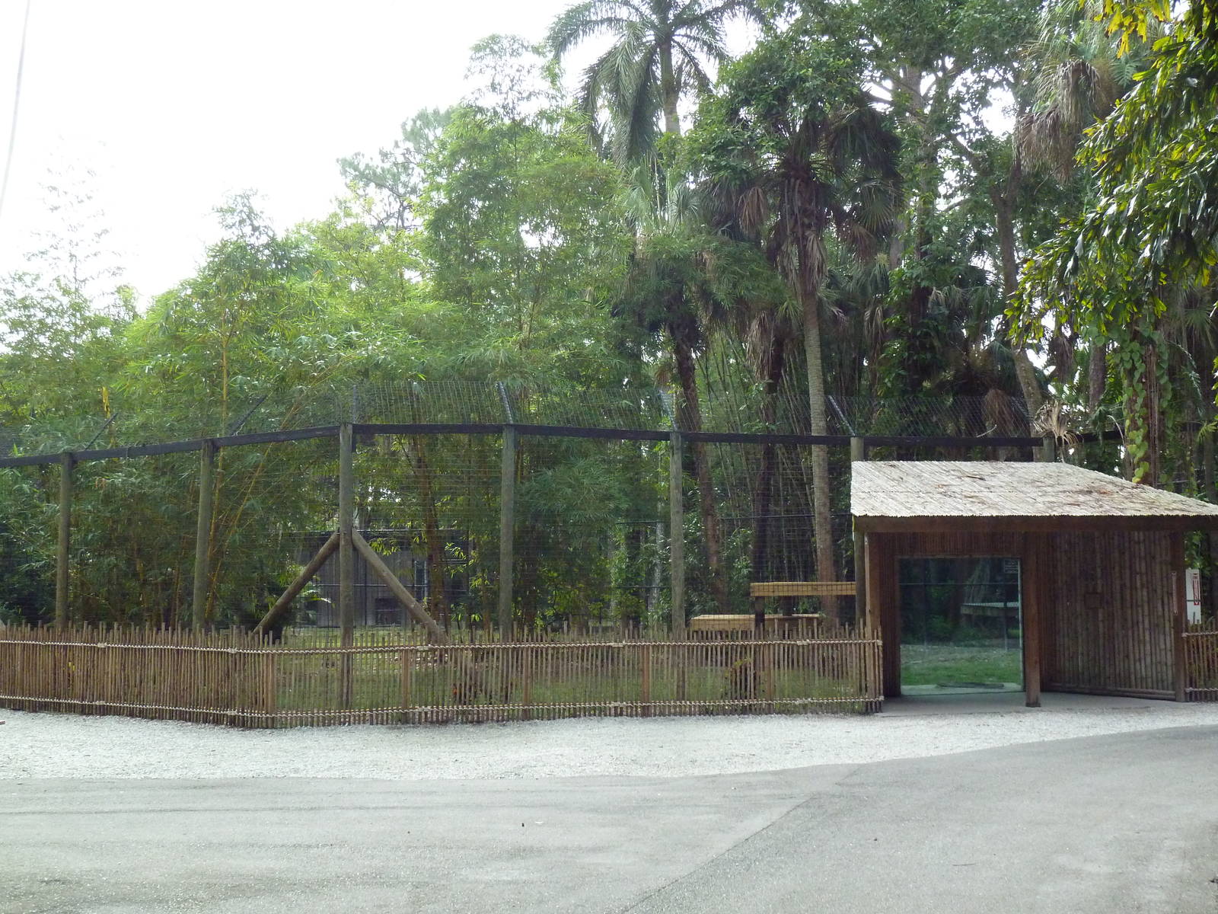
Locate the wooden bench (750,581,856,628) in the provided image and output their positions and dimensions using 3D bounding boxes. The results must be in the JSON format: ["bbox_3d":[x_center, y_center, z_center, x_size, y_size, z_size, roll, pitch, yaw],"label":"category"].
[{"bbox_3d":[2.972,2.644,23.243,1.800,1.477,1.200,0,-4,0],"label":"wooden bench"}]

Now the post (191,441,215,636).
[{"bbox_3d":[-5.345,1.457,20.328,0.160,3.416,0.160,2,-4,0],"label":"post"}]

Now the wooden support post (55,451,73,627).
[{"bbox_3d":[-7.687,1.607,21.826,0.160,3.345,0.160,0,-4,0],"label":"wooden support post"}]

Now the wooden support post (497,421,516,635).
[{"bbox_3d":[-1.251,1.339,19.031,0.150,3.477,0.150,0,-4,0],"label":"wooden support post"}]

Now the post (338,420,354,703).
[{"bbox_3d":[-3.166,1.323,18.730,0.150,3.457,0.150,-1,-4,0],"label":"post"}]

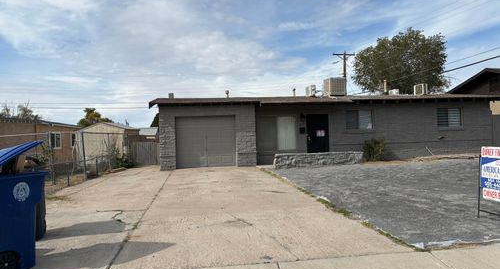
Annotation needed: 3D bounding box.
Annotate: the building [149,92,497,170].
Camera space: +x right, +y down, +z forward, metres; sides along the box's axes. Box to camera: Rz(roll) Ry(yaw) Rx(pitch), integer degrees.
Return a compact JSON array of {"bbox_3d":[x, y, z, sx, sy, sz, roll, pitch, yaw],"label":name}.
[{"bbox_3d":[3.110,-0.294,19.140,15.100,3.200,7.400,-1,0,-8],"label":"building"}]

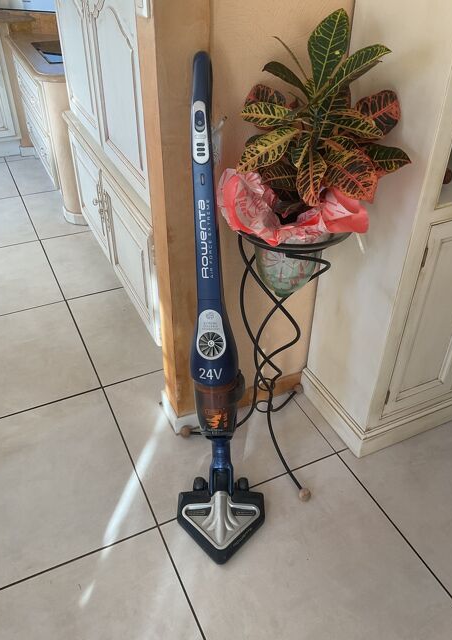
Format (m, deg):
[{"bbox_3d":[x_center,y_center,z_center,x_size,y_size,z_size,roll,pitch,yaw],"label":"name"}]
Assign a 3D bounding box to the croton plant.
[{"bbox_3d":[0.184,-0.411,1.150,0.360,0.390,0.310,0,37,-1],"label":"croton plant"}]

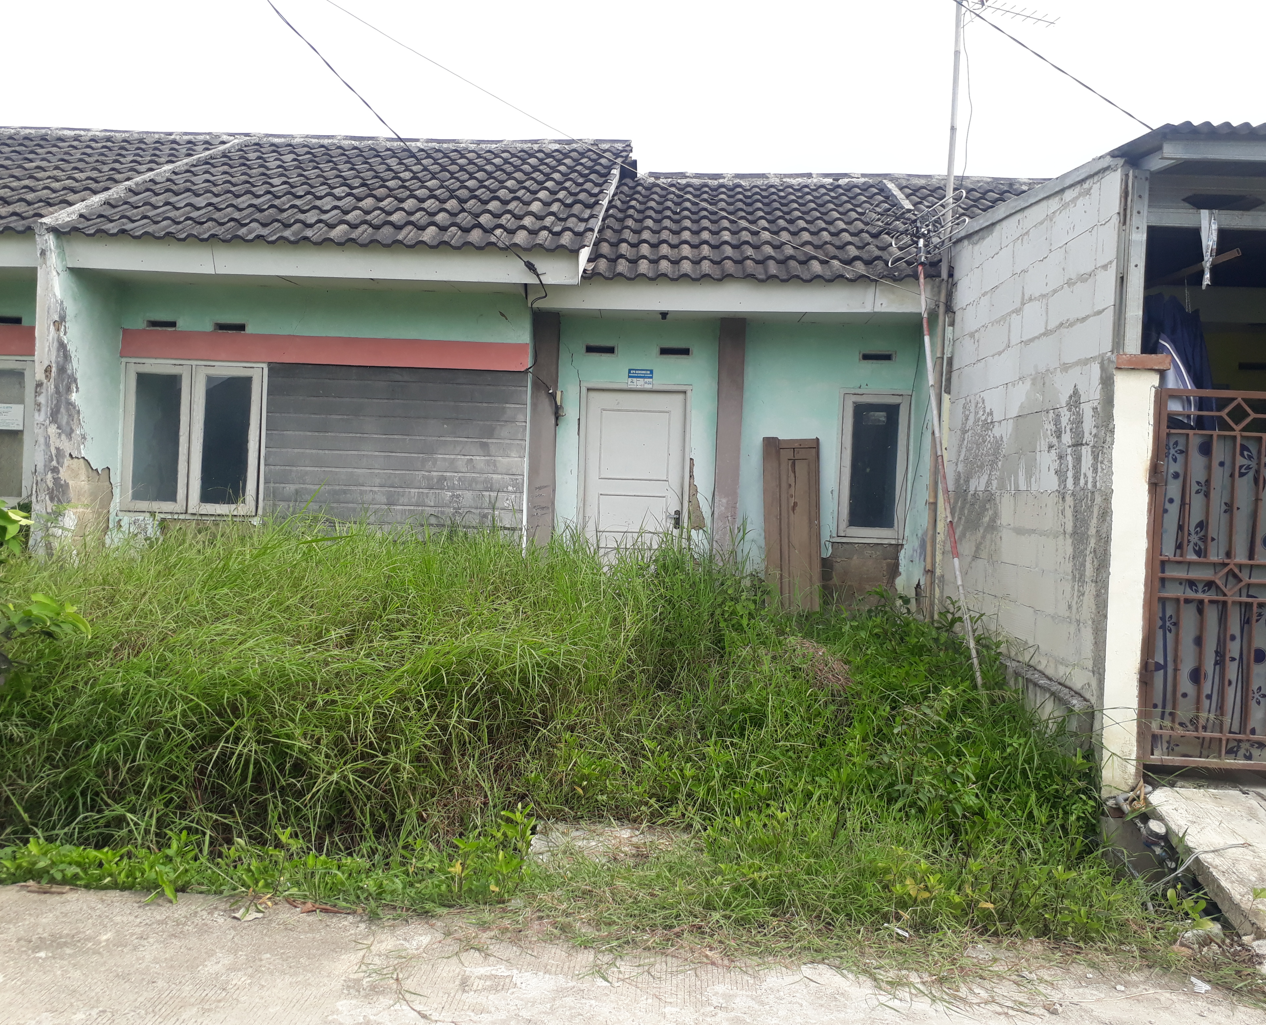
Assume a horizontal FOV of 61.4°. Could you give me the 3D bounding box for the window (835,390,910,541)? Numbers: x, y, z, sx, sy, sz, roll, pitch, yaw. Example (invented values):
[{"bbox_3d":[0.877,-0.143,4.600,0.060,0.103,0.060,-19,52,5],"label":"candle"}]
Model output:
[{"bbox_3d":[1.972,-0.381,8.750,0.590,1.230,0.100,2,0,1],"label":"window"}]

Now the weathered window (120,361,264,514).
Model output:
[{"bbox_3d":[-3.471,-0.576,8.400,1.150,1.230,0.100,2,0,1],"label":"weathered window"}]

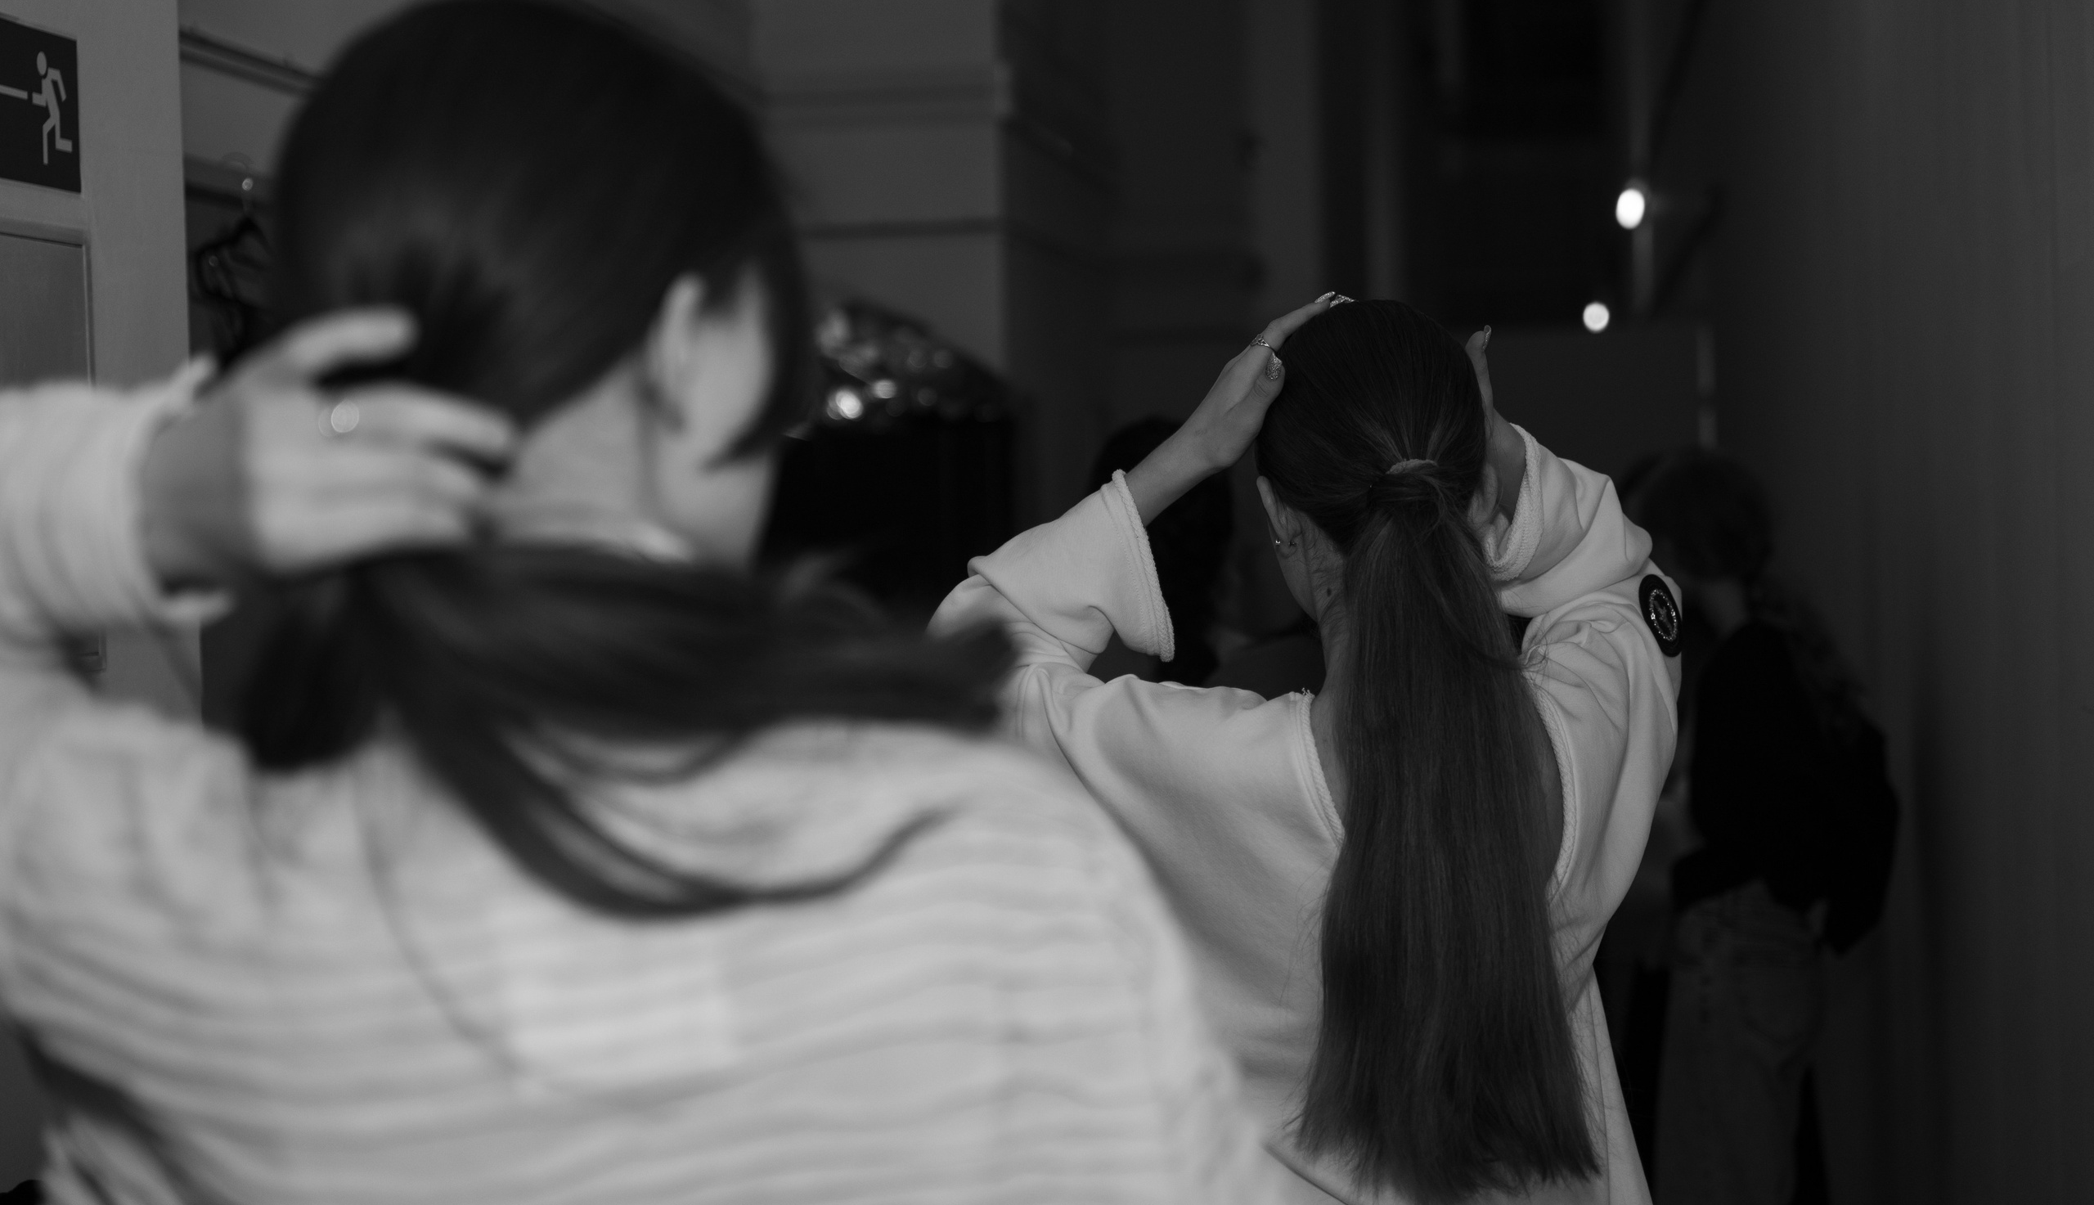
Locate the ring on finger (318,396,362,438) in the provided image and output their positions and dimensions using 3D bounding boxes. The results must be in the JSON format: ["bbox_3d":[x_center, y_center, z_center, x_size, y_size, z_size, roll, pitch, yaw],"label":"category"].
[{"bbox_3d":[-0.268,-0.069,1.280,0.005,0.020,0.020,6,-16,-12],"label":"ring on finger"}]

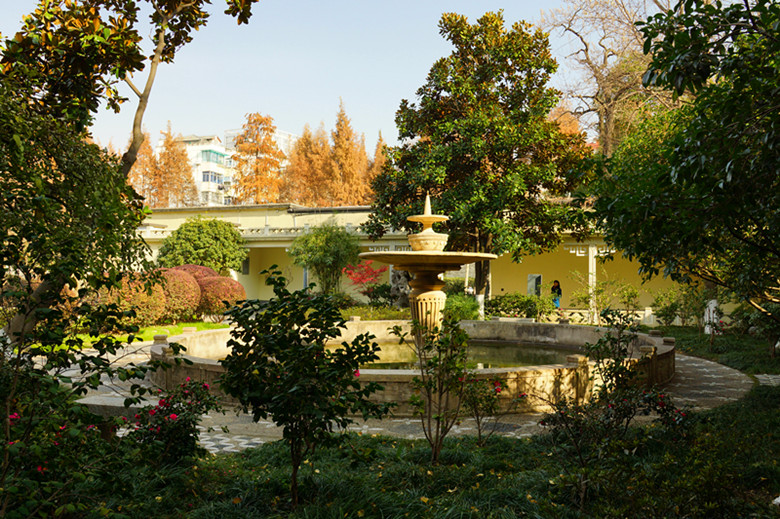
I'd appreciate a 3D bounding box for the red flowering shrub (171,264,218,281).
[{"bbox_3d":[-7.894,1.290,25.965,2.240,2.180,2.160,0,-1,0],"label":"red flowering shrub"}]

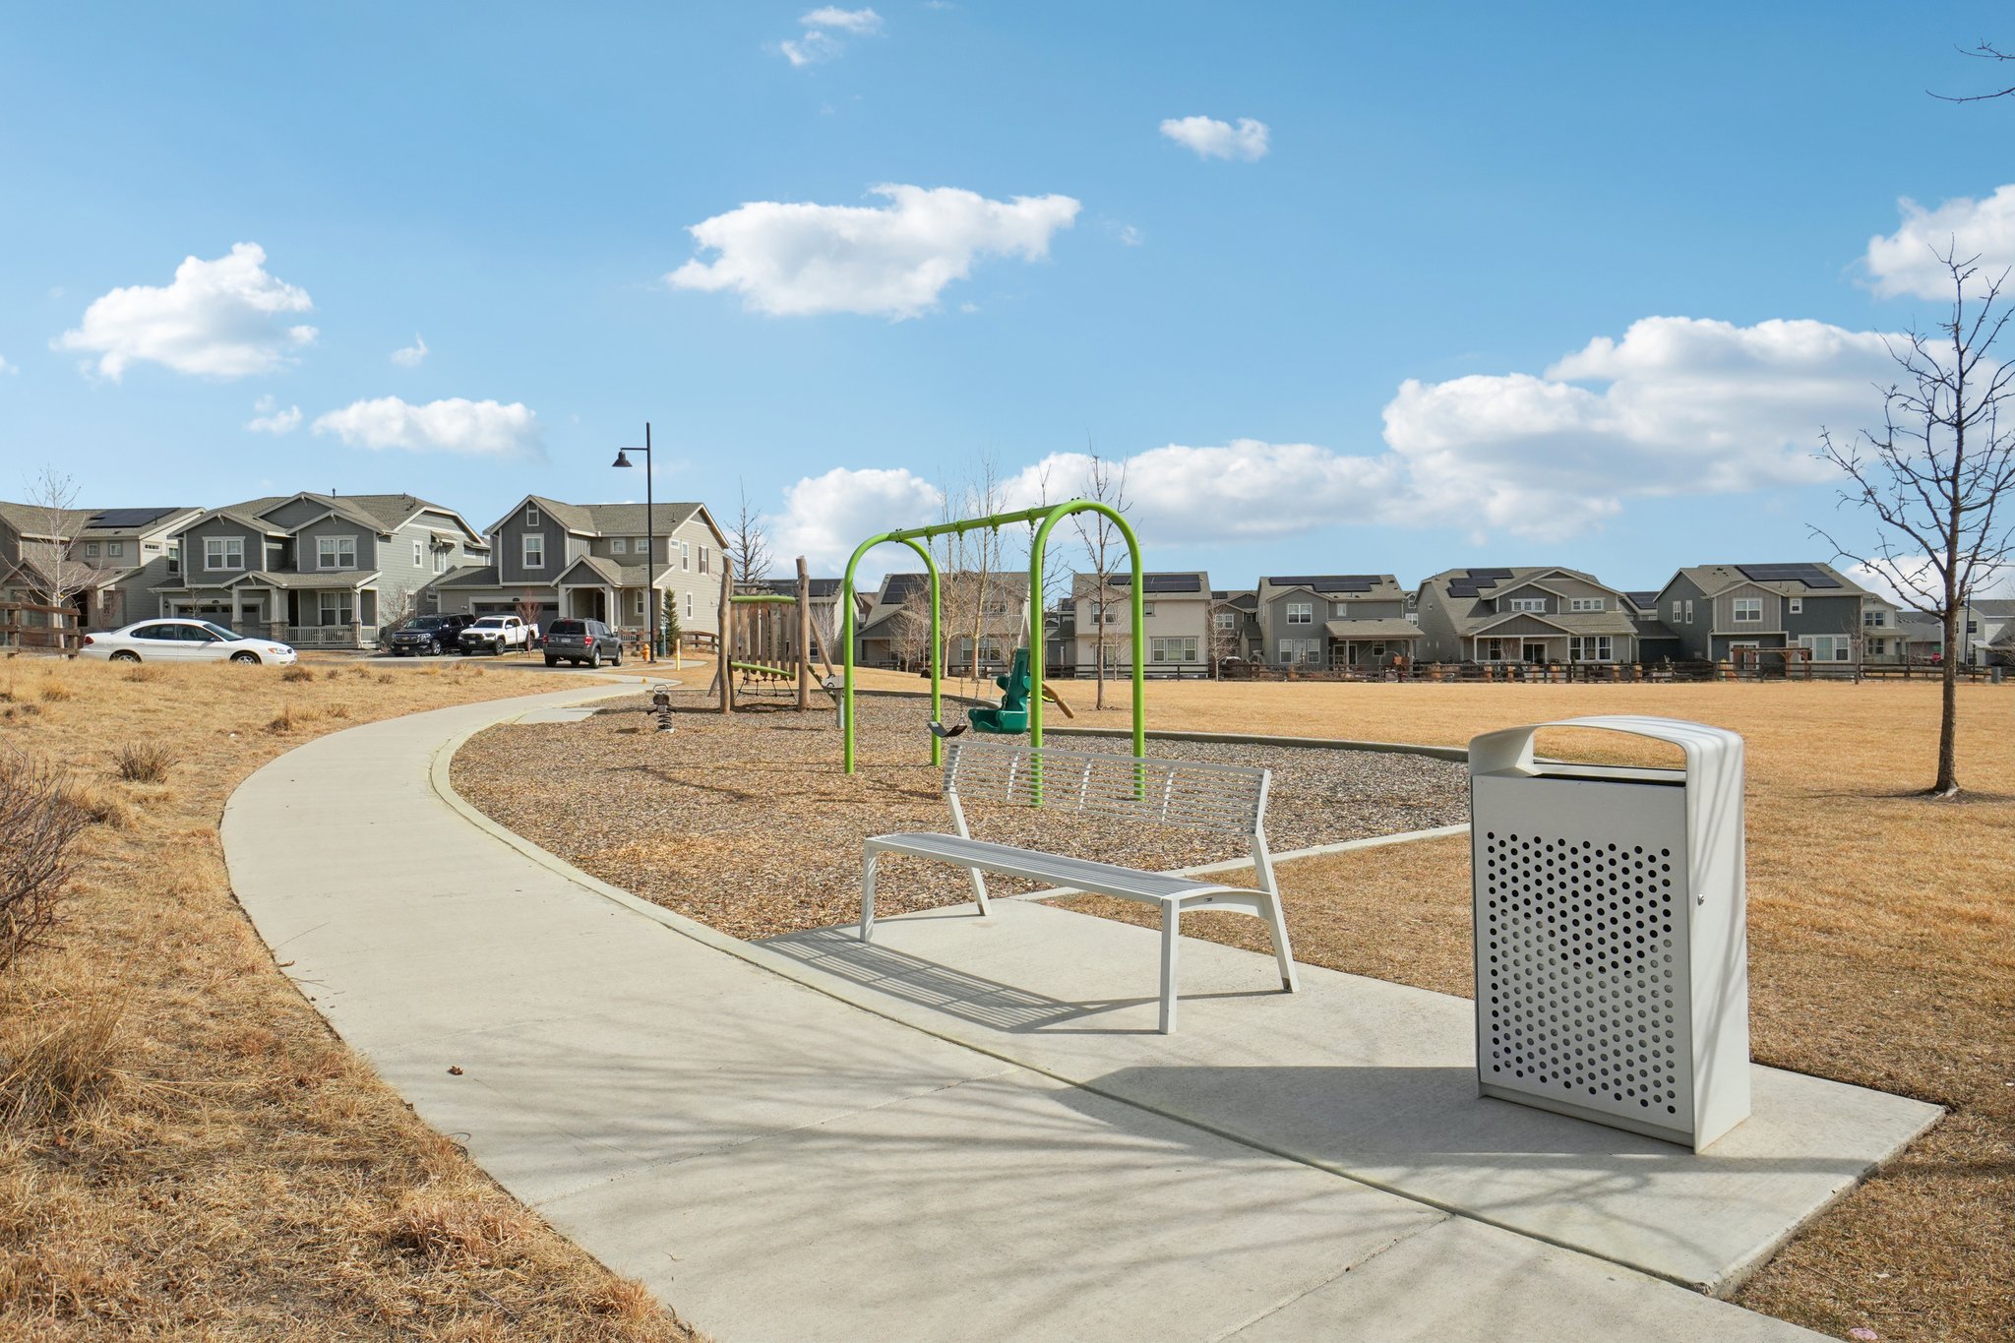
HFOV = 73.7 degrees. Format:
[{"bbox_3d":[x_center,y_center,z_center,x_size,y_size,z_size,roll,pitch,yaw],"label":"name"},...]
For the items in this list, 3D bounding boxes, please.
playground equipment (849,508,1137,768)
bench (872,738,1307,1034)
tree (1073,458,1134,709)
[{"bbox_3d":[-0.265,-0.190,12.254,1.103,2.462,3.612,-2,2,-31],"label":"playground equipment"},{"bbox_3d":[0.206,0.768,5.399,0.641,0.829,1.891,-3,3,-39],"label":"bench"},{"bbox_3d":[1.914,-1.852,27.000,1.350,5.250,1.350,-1,1,0],"label":"tree"}]

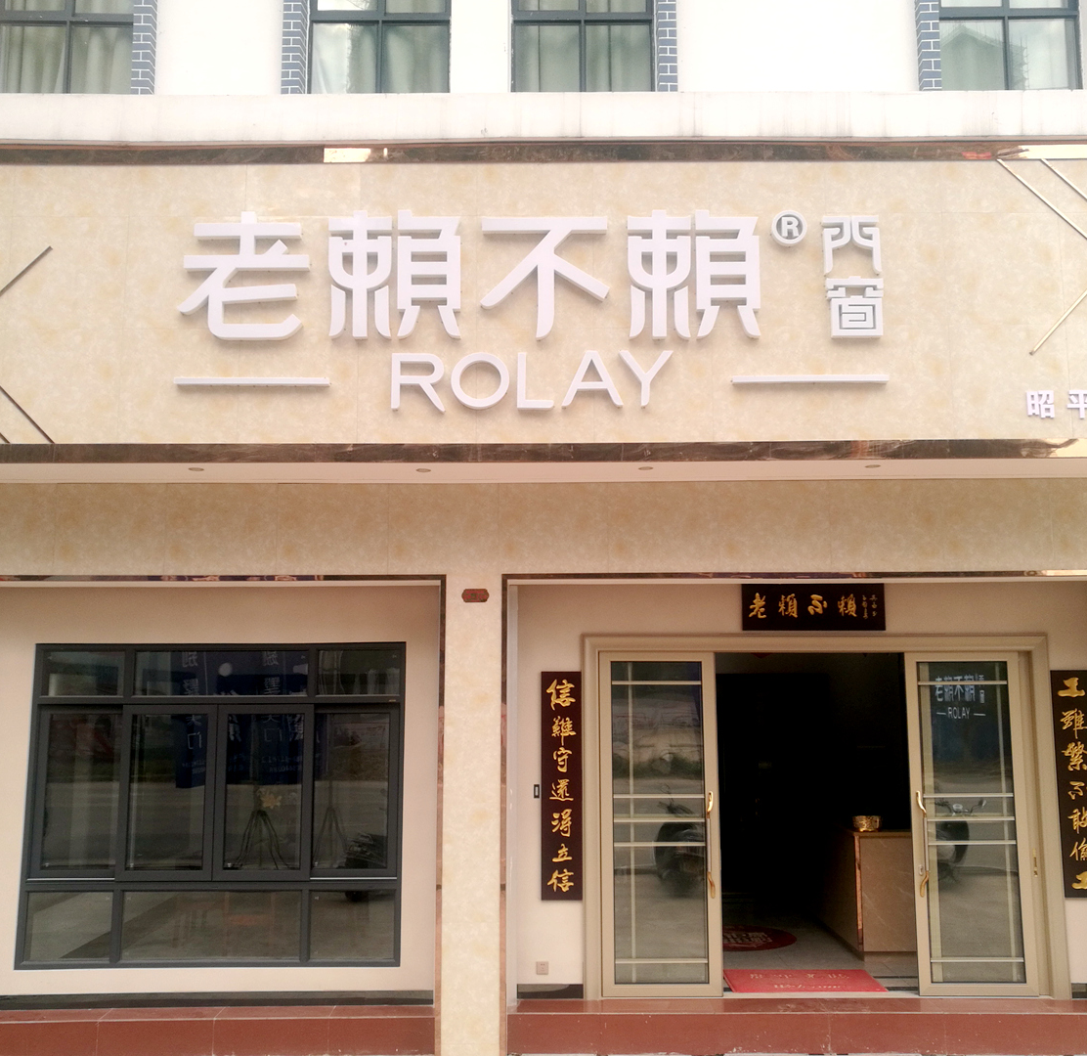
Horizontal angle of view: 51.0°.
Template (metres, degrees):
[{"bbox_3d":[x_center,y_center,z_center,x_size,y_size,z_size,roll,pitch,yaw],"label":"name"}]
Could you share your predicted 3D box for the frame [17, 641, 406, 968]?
[{"bbox_3d":[-2.442,2.039,8.477,2.800,2.352,0.100,0,-9,0],"label":"frame"}]

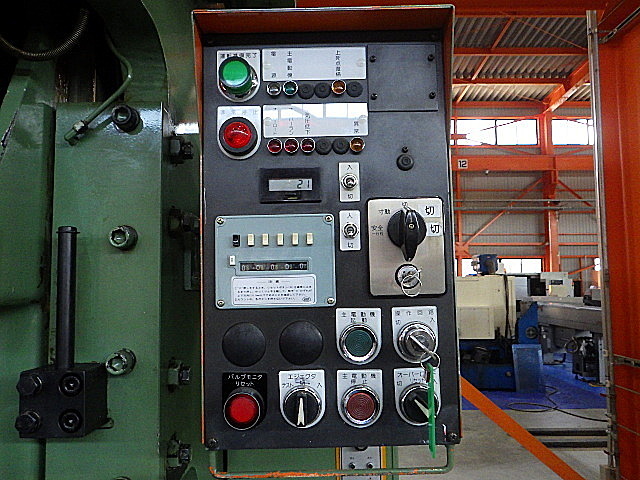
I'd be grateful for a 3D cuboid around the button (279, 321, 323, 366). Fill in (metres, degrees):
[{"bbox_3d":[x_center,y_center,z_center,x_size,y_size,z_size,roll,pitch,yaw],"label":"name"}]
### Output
[{"bbox_3d":[-0.018,0.097,0.486,0.042,0.042,0.013,-1,-5,0],"label":"button"}]

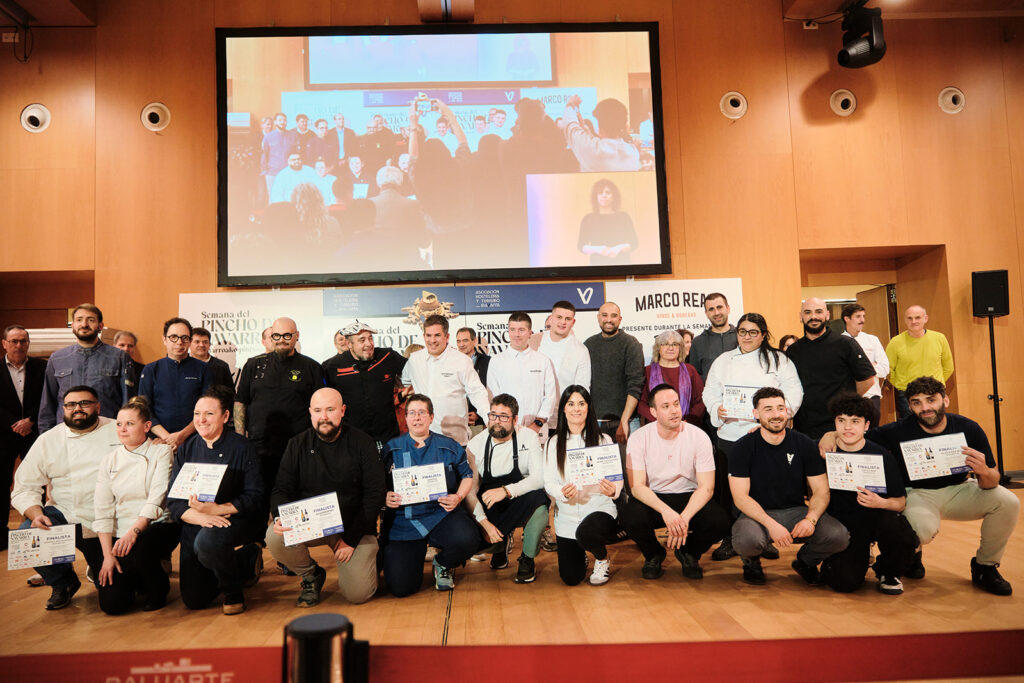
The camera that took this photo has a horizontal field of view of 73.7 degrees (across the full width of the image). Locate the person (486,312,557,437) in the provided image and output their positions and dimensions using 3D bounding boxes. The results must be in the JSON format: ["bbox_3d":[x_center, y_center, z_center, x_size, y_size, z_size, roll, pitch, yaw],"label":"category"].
[{"bbox_3d":[0.078,0.631,4.620,0.500,1.660,0.320,-2,-4,3],"label":"person"}]

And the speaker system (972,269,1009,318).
[{"bbox_3d":[5.010,-0.502,7.140,0.330,0.460,0.310,-4,-4,22],"label":"speaker system"}]

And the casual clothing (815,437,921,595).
[{"bbox_3d":[2.003,0.938,3.880,0.520,0.800,0.620,-3,-4,14],"label":"casual clothing"}]

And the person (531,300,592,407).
[{"bbox_3d":[0.379,0.580,4.773,0.530,1.760,0.330,-3,-4,16],"label":"person"}]

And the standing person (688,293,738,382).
[{"bbox_3d":[1.520,0.538,5.053,0.520,1.800,0.320,-3,-4,12],"label":"standing person"}]

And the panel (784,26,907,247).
[{"bbox_3d":[3.813,-2.381,7.795,1.263,2.660,0.050,-2,-4,-2],"label":"panel"}]

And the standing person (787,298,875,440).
[{"bbox_3d":[2.284,0.539,4.850,0.600,1.710,0.420,-4,-4,24],"label":"standing person"}]

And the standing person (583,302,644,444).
[{"bbox_3d":[0.724,0.604,4.794,0.500,1.752,0.340,-3,-4,12],"label":"standing person"}]

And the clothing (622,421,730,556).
[{"bbox_3d":[0.994,0.919,4.200,0.620,0.860,0.660,-3,-4,7],"label":"clothing"}]

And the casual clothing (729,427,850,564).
[{"bbox_3d":[1.628,0.898,4.082,0.640,0.755,0.580,-3,-4,14],"label":"casual clothing"}]

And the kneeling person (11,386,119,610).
[{"bbox_3d":[-2.689,0.905,4.140,0.660,1.260,0.740,-1,-4,-18],"label":"kneeling person"}]

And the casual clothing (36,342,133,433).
[{"bbox_3d":[-2.817,0.390,4.520,0.600,0.770,0.340,0,-4,-23],"label":"casual clothing"}]

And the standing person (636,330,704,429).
[{"bbox_3d":[1.175,0.683,4.945,0.500,1.520,0.320,-2,-4,9],"label":"standing person"}]

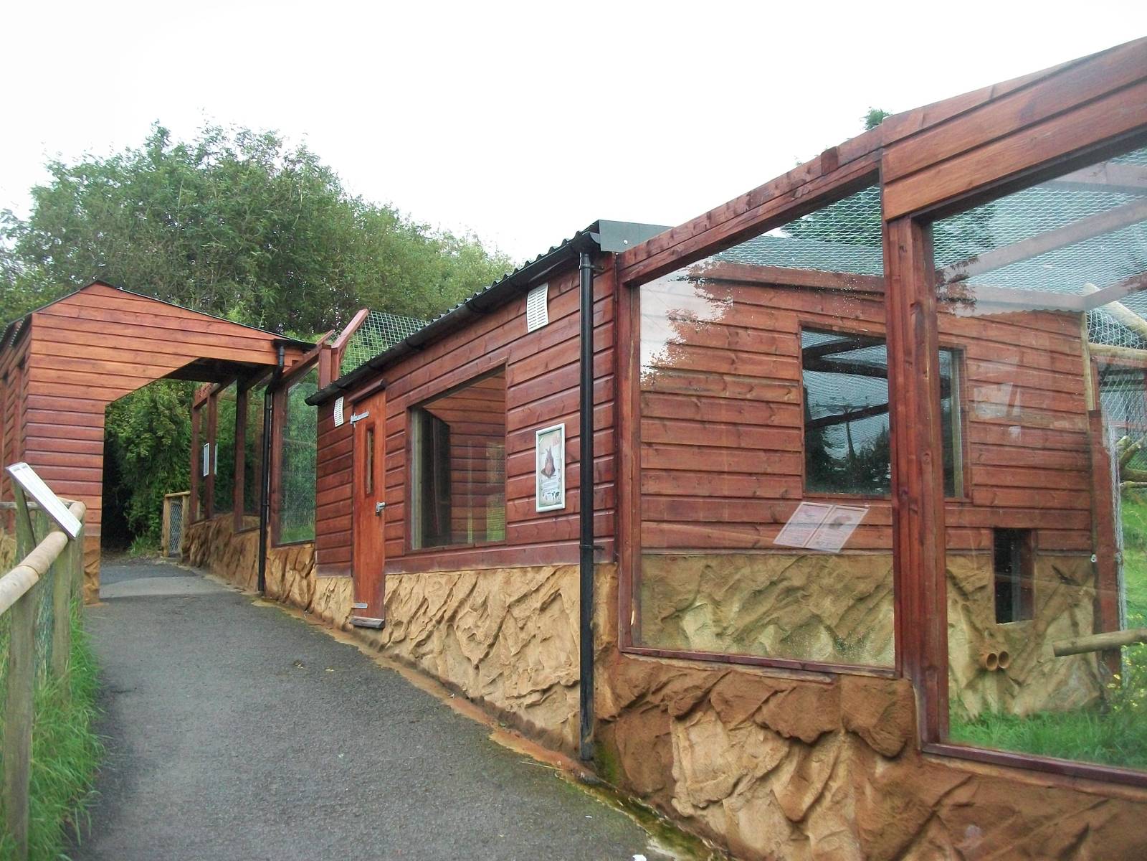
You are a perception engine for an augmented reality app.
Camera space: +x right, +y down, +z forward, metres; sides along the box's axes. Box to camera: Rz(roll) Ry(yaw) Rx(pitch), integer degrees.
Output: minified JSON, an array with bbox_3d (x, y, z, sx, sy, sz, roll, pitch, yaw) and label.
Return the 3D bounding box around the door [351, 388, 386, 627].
[{"bbox_3d":[-1.764,0.670,9.127,0.070,1.946,0.888,4,-10,-28],"label":"door"}]

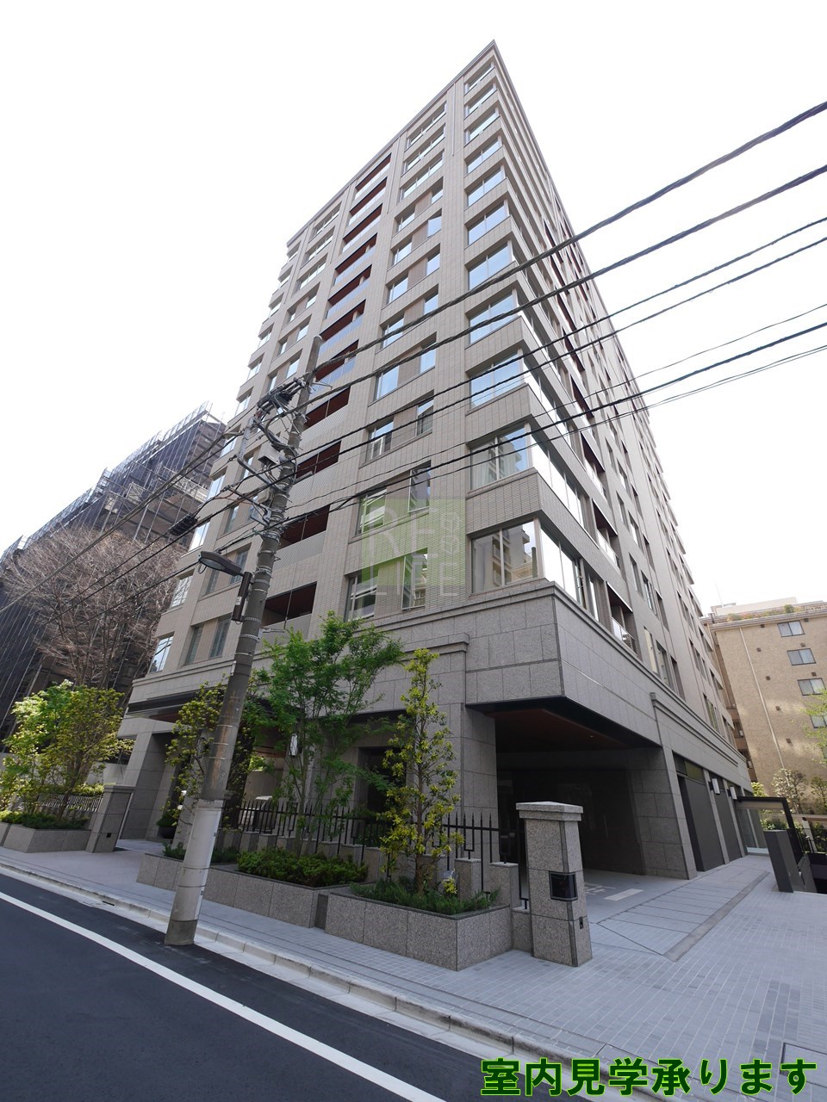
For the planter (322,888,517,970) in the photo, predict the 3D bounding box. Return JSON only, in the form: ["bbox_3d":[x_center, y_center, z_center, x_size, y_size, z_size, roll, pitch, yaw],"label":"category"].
[{"bbox_3d":[0.070,5.043,6.125,2.120,0.470,1.320,-18,-36,34],"label":"planter"}]

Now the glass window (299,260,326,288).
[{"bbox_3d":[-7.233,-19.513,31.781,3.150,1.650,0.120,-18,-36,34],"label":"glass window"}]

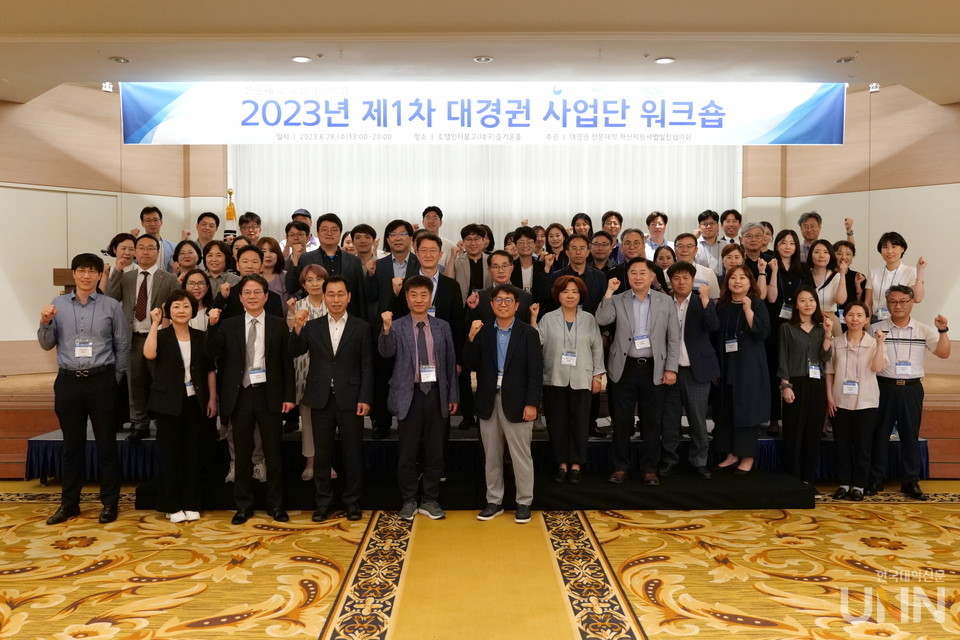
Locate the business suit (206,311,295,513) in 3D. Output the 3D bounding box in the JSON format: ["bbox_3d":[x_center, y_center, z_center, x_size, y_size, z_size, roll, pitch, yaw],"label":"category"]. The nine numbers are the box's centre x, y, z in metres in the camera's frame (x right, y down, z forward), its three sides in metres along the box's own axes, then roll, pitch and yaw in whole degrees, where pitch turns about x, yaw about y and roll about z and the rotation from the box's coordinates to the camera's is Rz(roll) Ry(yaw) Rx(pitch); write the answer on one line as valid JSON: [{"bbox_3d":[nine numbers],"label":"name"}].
[{"bbox_3d":[-1.641,0.651,5.530,0.620,1.450,0.380,0,2,-14],"label":"business suit"}]

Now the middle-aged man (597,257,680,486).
[{"bbox_3d":[1.182,0.368,5.767,0.603,1.677,0.420,0,3,8],"label":"middle-aged man"}]

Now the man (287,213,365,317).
[{"bbox_3d":[-1.295,0.022,6.610,0.639,1.862,0.420,0,3,-3],"label":"man"}]

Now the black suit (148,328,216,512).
[{"bbox_3d":[-2.147,0.718,5.580,0.500,1.360,0.360,-1,2,-26],"label":"black suit"}]

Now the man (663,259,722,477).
[{"bbox_3d":[1.688,0.393,6.200,0.560,1.710,0.420,1,2,28],"label":"man"}]

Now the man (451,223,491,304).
[{"bbox_3d":[-0.048,0.047,6.800,0.475,1.792,0.380,0,3,0],"label":"man"}]

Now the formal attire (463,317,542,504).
[{"bbox_3d":[0.164,0.649,5.394,0.530,1.321,0.370,0,3,5],"label":"formal attire"}]

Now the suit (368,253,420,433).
[{"bbox_3d":[-0.684,0.185,6.493,0.504,1.499,0.360,0,3,0],"label":"suit"}]

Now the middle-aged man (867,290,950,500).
[{"bbox_3d":[3.302,0.537,5.959,0.614,1.619,0.420,1,3,15],"label":"middle-aged man"}]

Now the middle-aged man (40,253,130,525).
[{"bbox_3d":[-2.790,0.473,5.471,0.590,1.883,0.430,0,2,-8],"label":"middle-aged man"}]

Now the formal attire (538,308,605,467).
[{"bbox_3d":[0.708,0.524,6.050,0.520,1.240,0.360,0,2,9],"label":"formal attire"}]

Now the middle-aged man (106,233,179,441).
[{"bbox_3d":[-2.885,0.124,6.607,0.570,1.711,0.420,0,2,-8],"label":"middle-aged man"}]

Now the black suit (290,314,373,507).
[{"bbox_3d":[-1.040,0.638,5.416,0.566,1.383,0.360,0,3,-3],"label":"black suit"}]

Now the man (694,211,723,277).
[{"bbox_3d":[2.166,-0.159,7.330,0.520,1.740,0.380,0,2,12],"label":"man"}]

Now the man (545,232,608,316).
[{"bbox_3d":[0.835,0.121,6.701,0.540,1.710,0.420,0,2,7],"label":"man"}]

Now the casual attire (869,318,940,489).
[{"bbox_3d":[3.395,0.665,6.200,0.580,1.360,0.380,1,2,23],"label":"casual attire"}]

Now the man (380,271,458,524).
[{"bbox_3d":[-0.439,0.550,5.520,0.580,1.730,0.420,0,2,-5],"label":"man"}]

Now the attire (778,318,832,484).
[{"bbox_3d":[2.544,0.647,6.100,0.450,1.270,0.340,1,2,15],"label":"attire"}]

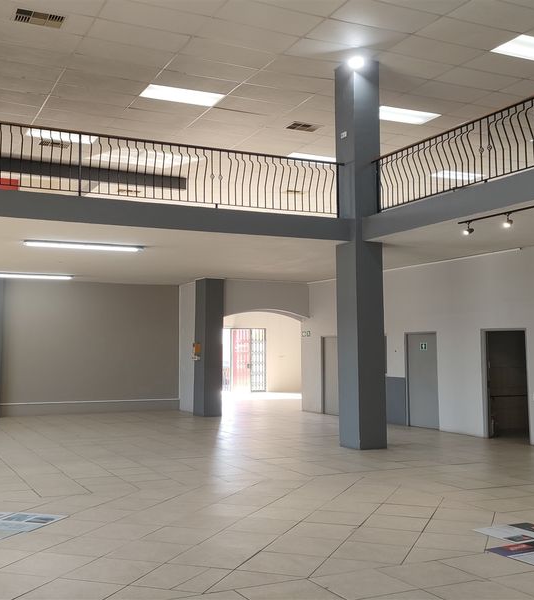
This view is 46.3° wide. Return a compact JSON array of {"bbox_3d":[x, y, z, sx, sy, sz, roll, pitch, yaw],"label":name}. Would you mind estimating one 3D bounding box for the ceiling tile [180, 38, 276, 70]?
[{"bbox_3d":[-0.643,-4.065,10.309,1.360,0.020,0.630,2,-5,-24],"label":"ceiling tile"}]

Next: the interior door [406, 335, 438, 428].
[{"bbox_3d":[3.228,1.667,12.845,0.080,1.929,0.809,3,-5,-32],"label":"interior door"}]

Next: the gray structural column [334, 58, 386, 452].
[{"bbox_3d":[1.605,-0.795,10.578,0.480,6.475,0.480,2,-5,-28],"label":"gray structural column"}]

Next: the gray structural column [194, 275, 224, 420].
[{"bbox_3d":[-1.414,1.166,15.431,0.450,3.341,0.450,2,-5,-28],"label":"gray structural column"}]

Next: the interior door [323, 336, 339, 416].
[{"bbox_3d":[1.630,1.869,15.367,0.080,1.929,0.809,3,-5,-32],"label":"interior door"}]

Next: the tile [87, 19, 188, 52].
[{"bbox_3d":[-2.000,-4.110,9.745,1.360,0.020,0.630,2,-5,-24],"label":"tile"}]

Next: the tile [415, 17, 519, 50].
[{"bbox_3d":[3.118,-4.116,9.673,1.360,0.020,0.630,2,-5,-24],"label":"tile"}]

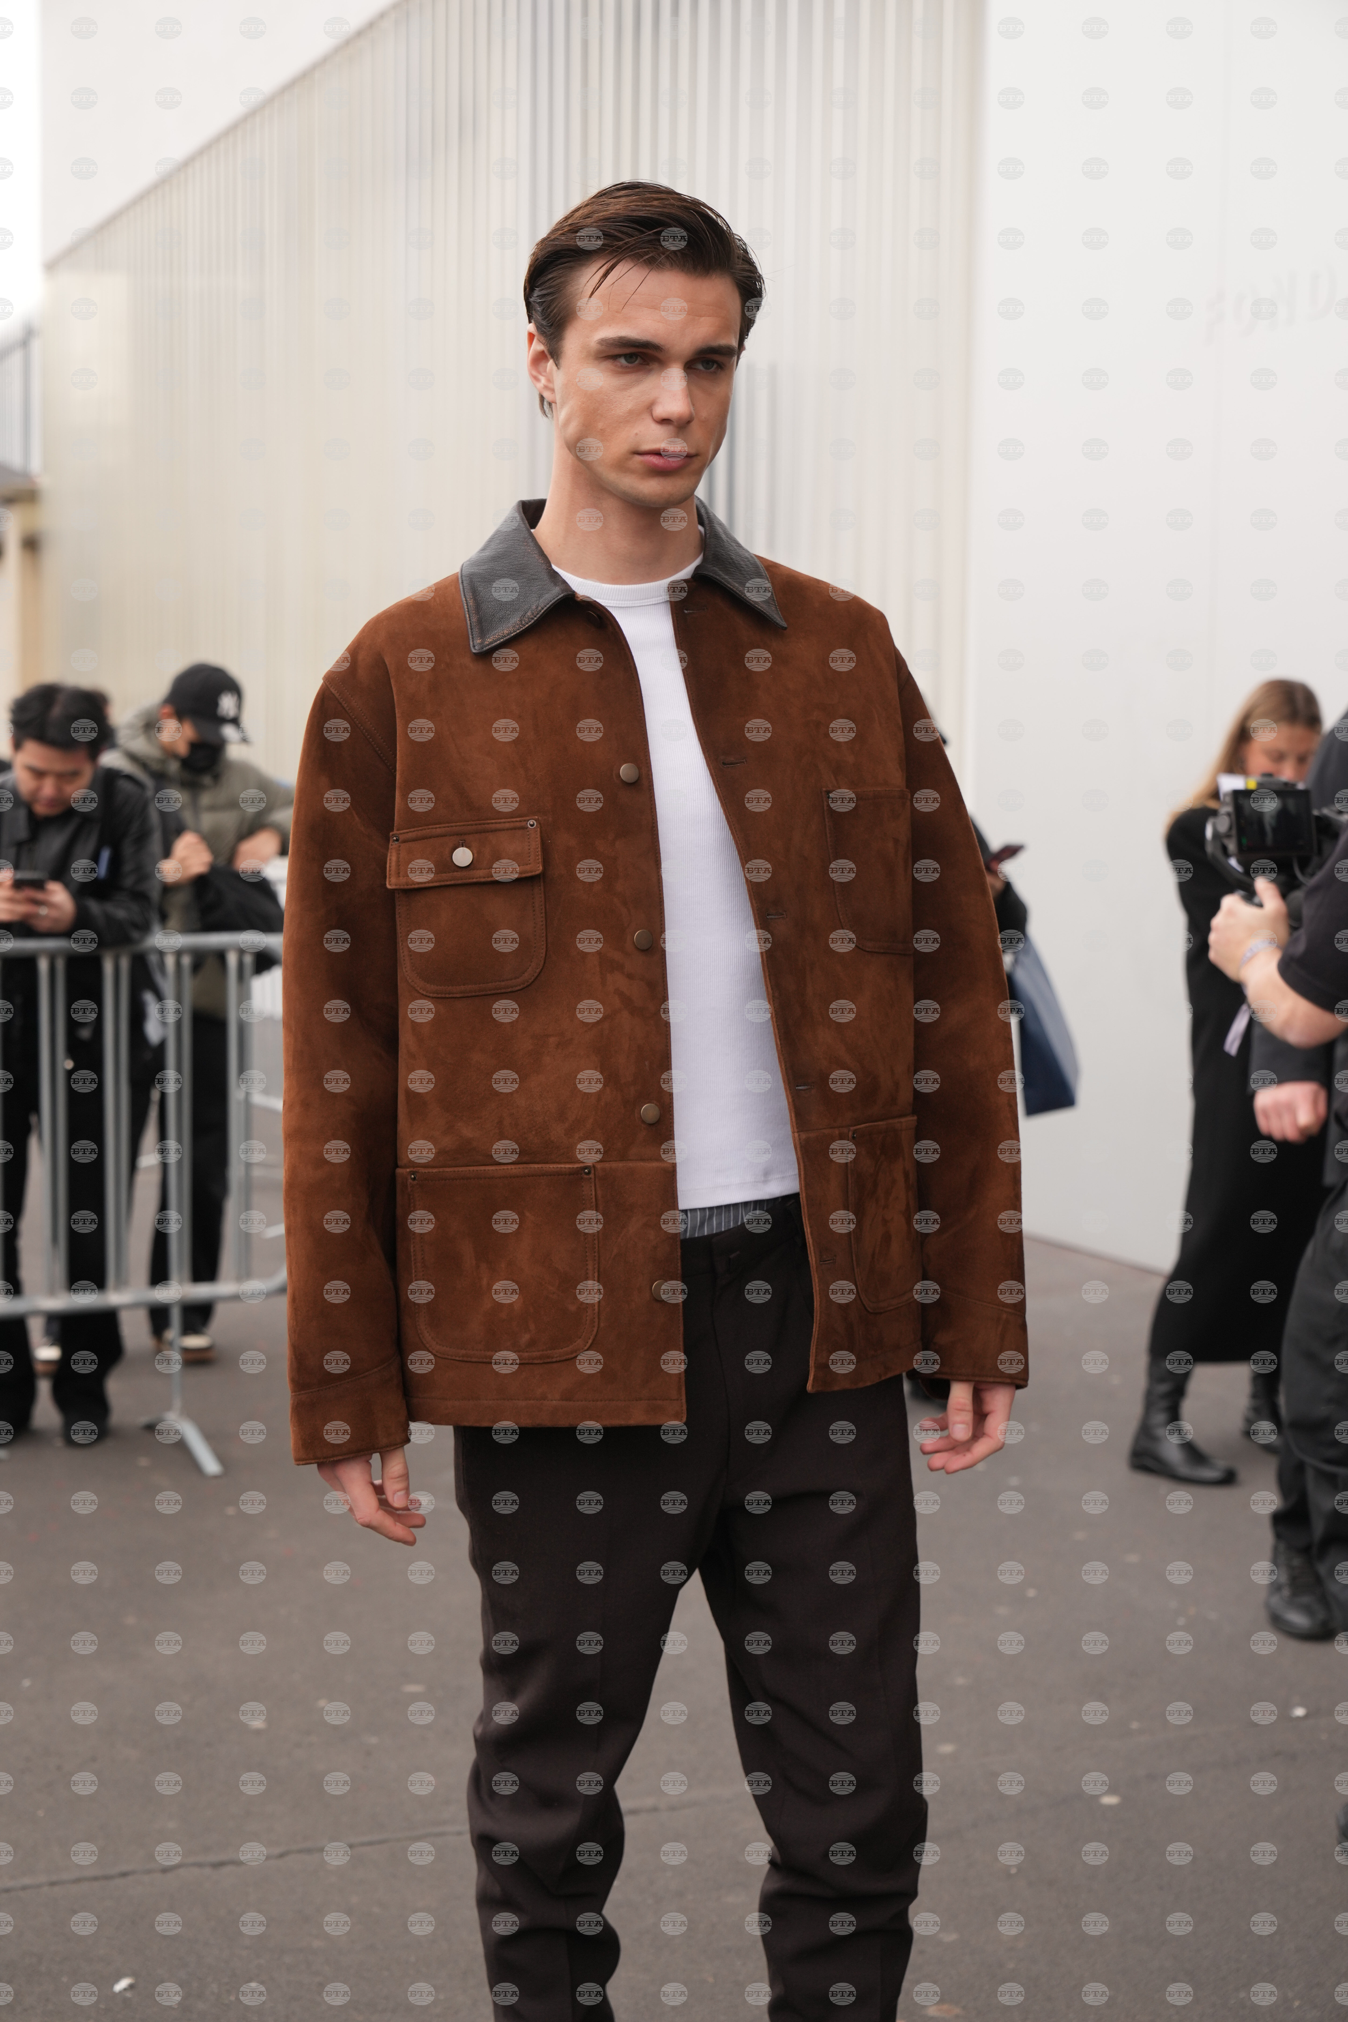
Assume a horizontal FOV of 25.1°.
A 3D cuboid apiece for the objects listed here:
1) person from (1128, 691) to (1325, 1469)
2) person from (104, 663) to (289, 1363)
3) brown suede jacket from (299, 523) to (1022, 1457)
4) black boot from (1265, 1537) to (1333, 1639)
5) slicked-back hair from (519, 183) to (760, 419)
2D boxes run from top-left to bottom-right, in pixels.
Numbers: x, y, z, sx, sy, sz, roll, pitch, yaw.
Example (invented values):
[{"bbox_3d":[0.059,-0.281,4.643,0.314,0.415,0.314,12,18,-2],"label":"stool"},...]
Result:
[{"bbox_3d":[1.225,0.132,6.550,0.500,1.690,0.450,-2,5,-35],"label":"person"},{"bbox_3d":[-1.220,0.003,7.600,0.580,1.740,0.420,-1,4,-20],"label":"person"},{"bbox_3d":[-0.015,-0.039,2.400,0.580,0.710,0.320,-1,4,-22],"label":"brown suede jacket"},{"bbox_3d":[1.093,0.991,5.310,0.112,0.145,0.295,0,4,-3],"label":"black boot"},{"bbox_3d":[-0.028,-0.568,2.410,0.178,0.185,0.210,-1,4,-22],"label":"slicked-back hair"}]

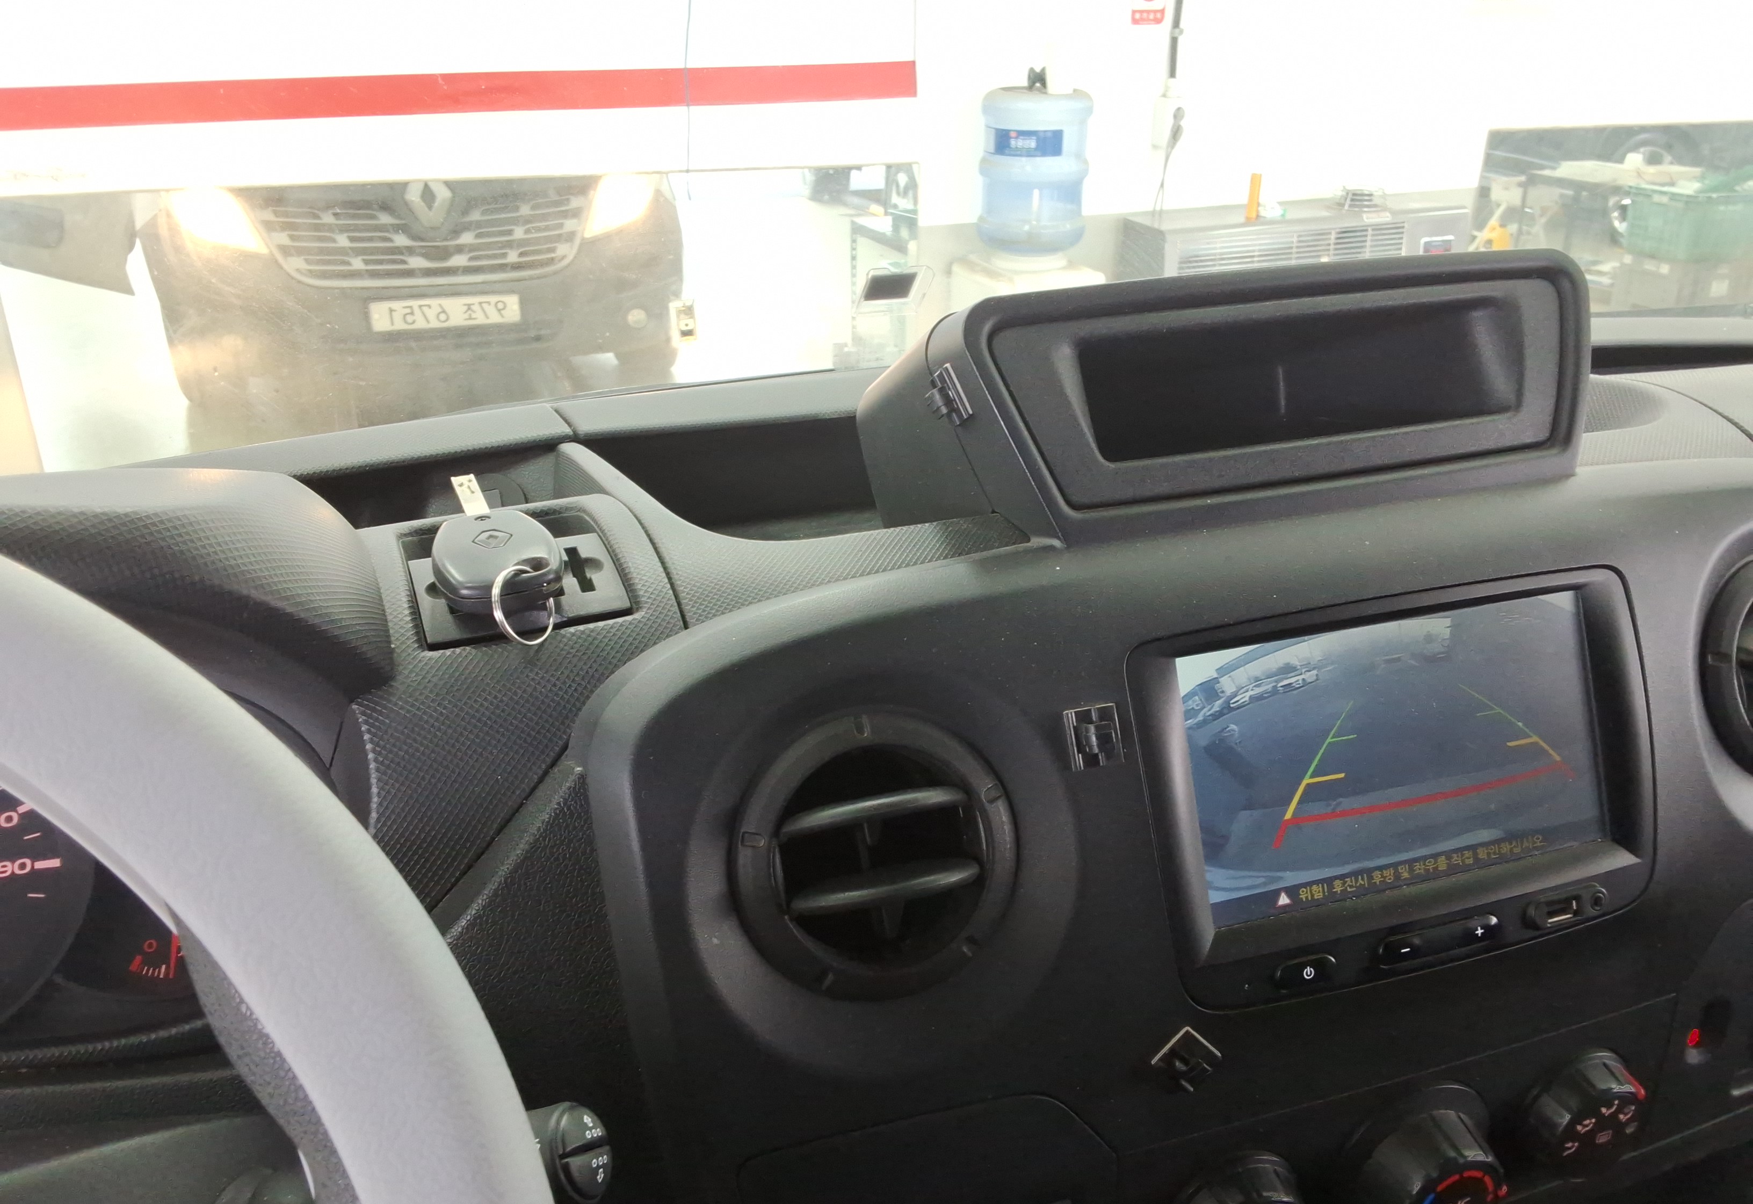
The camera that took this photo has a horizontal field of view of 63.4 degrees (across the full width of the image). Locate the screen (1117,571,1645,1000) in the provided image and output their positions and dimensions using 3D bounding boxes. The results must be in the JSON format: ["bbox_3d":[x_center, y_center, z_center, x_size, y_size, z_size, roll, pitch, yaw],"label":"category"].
[{"bbox_3d":[0.174,0.060,0.478,0.189,0.126,0.024,-9,2,-14],"label":"screen"}]

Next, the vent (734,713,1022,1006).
[{"bbox_3d":[-0.002,0.077,0.442,0.087,0.087,0.035,-9,2,-14],"label":"vent"}]

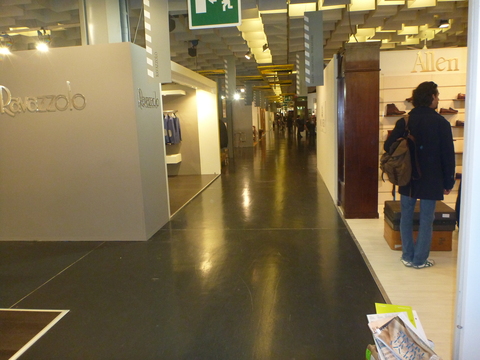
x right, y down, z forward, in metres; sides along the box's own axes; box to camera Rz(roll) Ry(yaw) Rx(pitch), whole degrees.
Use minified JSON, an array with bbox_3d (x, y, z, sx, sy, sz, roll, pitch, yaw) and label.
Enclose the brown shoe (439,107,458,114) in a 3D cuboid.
[{"bbox_3d":[3.285,-1.079,6.100,0.290,0.100,0.105,-2,9,5],"label":"brown shoe"}]

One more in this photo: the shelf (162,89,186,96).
[{"bbox_3d":[-1.974,-2.323,10.434,1.000,0.120,0.380,-1,9,7],"label":"shelf"}]

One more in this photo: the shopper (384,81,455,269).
[{"bbox_3d":[1.695,-0.026,3.705,0.600,1.770,0.440,2,10,28],"label":"shopper"}]

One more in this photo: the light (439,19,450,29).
[{"bbox_3d":[4.273,-3.270,8.114,0.240,0.220,0.220,-6,10,-22],"label":"light"}]

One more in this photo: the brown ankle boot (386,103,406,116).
[{"bbox_3d":[2.483,-1.113,6.150,0.295,0.165,0.110,-2,9,5],"label":"brown ankle boot"}]

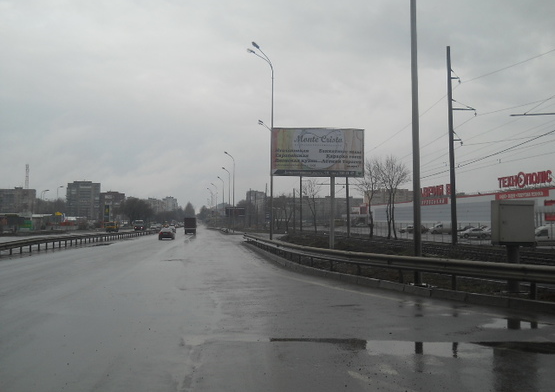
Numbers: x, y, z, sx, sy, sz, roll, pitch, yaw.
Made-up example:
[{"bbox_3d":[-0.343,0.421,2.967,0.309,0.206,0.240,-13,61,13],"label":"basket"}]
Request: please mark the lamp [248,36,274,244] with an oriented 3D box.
[{"bbox_3d":[-0.965,-2.763,37.504,1.600,11.700,1.700,0,-3,-6],"label":"lamp"}]

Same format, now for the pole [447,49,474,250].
[{"bbox_3d":[15.102,-4.117,54.000,2.300,16.400,0.450,0,-3,-9],"label":"pole"}]

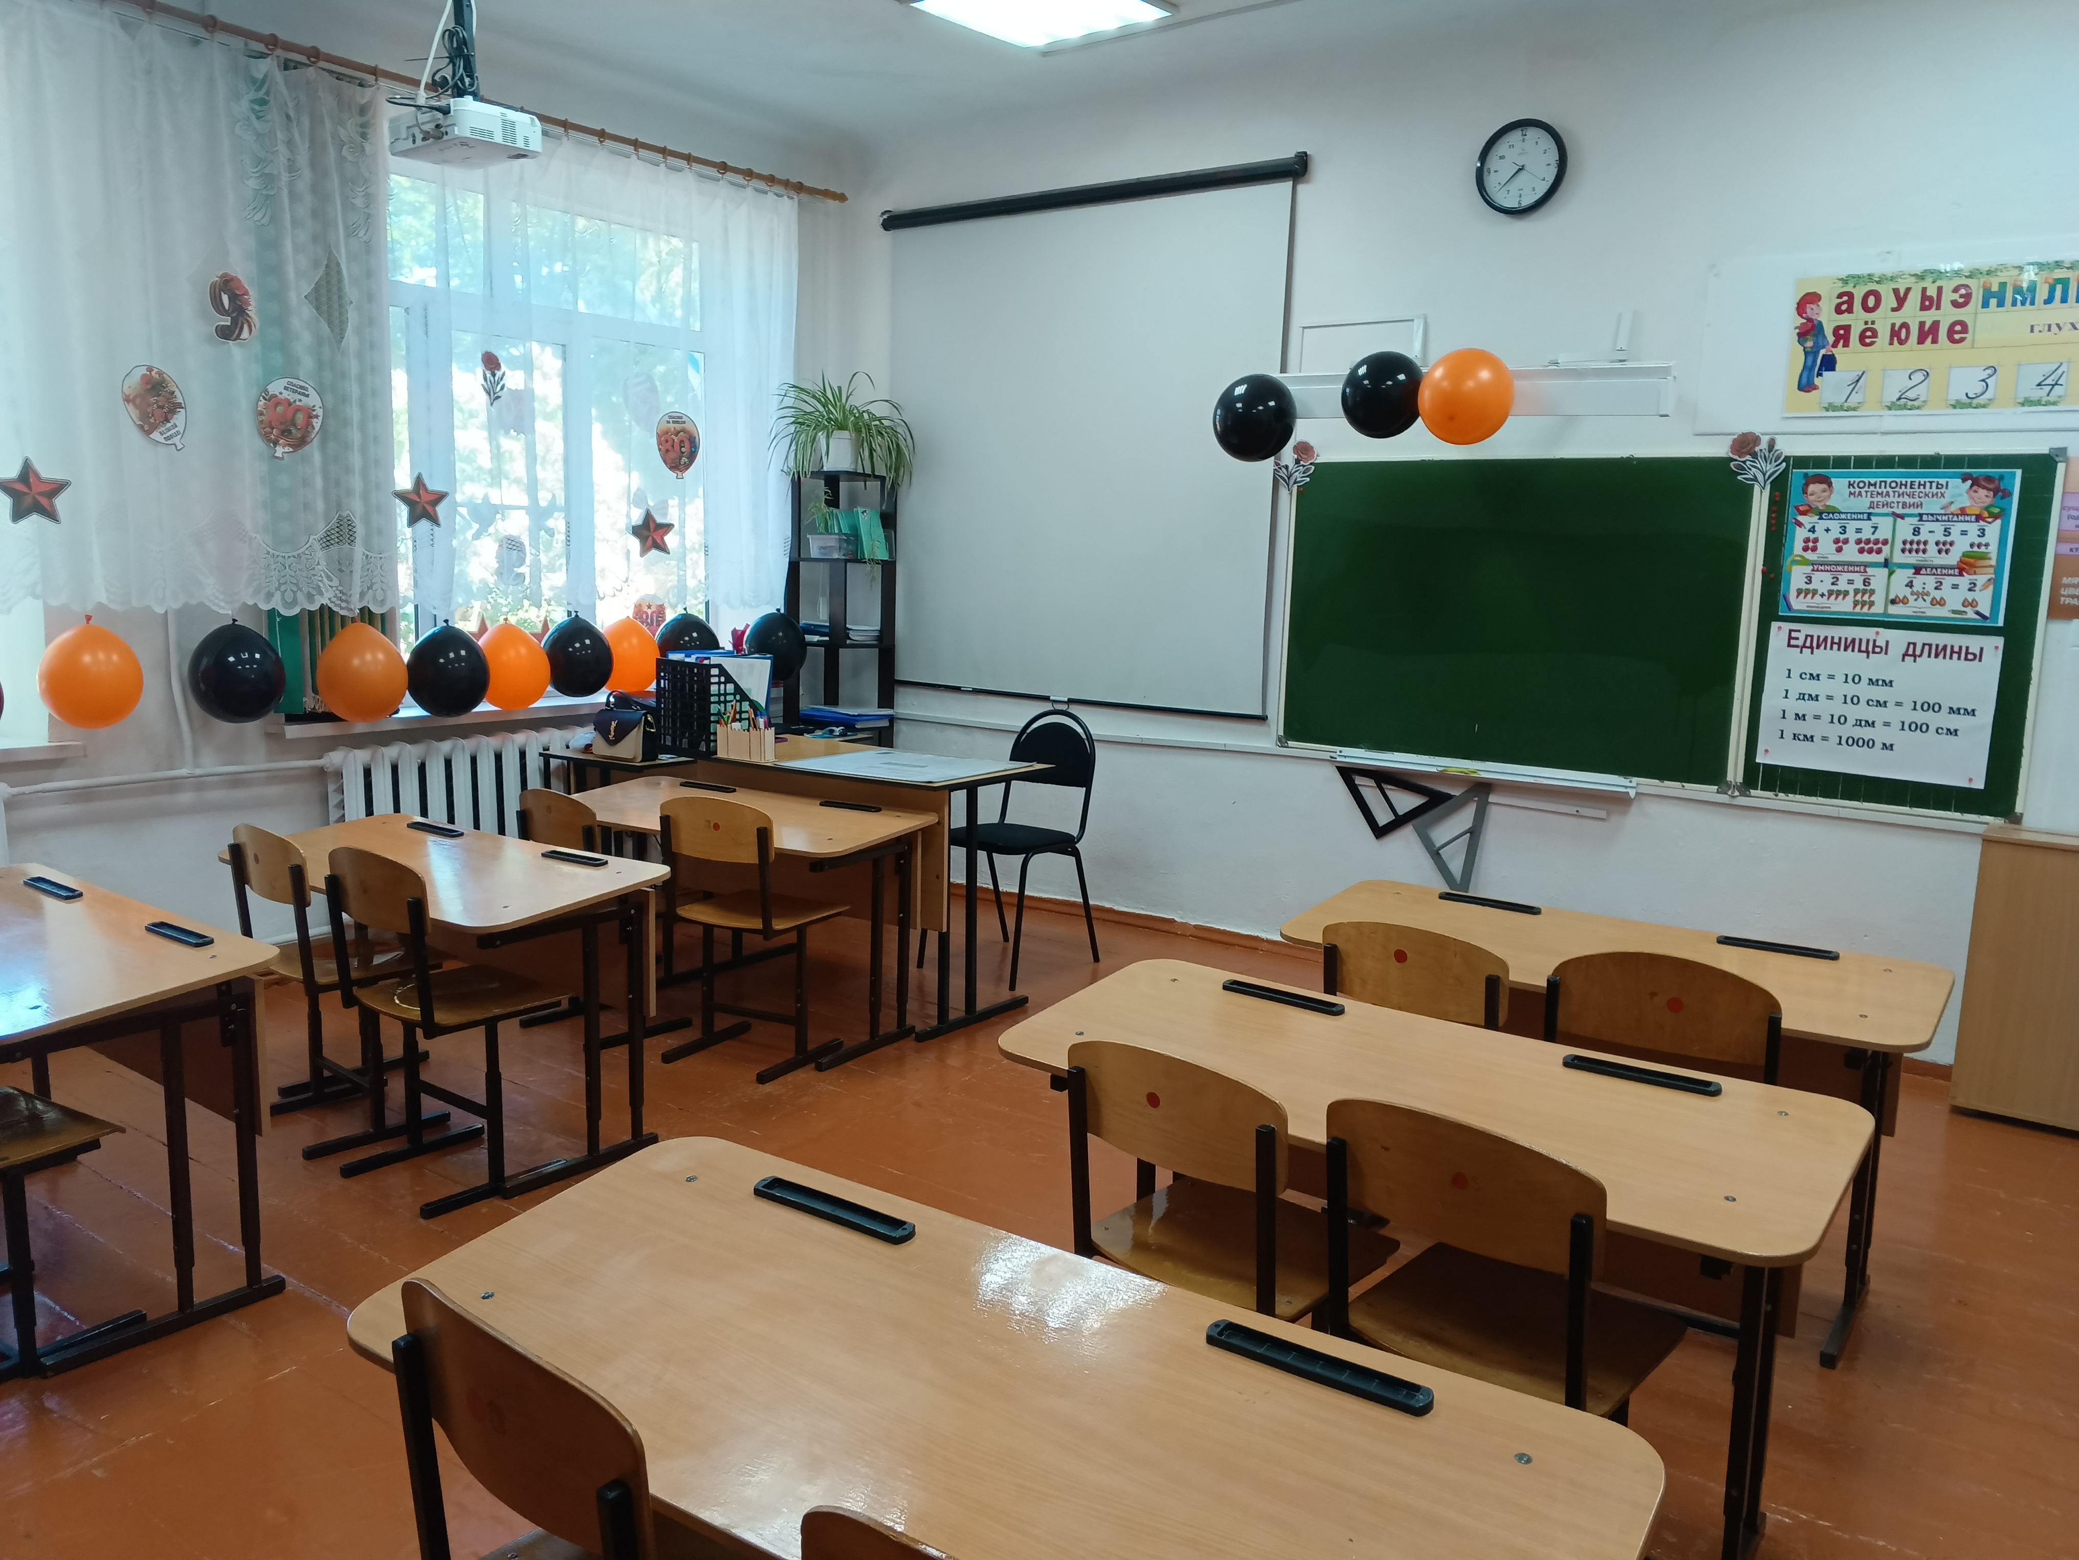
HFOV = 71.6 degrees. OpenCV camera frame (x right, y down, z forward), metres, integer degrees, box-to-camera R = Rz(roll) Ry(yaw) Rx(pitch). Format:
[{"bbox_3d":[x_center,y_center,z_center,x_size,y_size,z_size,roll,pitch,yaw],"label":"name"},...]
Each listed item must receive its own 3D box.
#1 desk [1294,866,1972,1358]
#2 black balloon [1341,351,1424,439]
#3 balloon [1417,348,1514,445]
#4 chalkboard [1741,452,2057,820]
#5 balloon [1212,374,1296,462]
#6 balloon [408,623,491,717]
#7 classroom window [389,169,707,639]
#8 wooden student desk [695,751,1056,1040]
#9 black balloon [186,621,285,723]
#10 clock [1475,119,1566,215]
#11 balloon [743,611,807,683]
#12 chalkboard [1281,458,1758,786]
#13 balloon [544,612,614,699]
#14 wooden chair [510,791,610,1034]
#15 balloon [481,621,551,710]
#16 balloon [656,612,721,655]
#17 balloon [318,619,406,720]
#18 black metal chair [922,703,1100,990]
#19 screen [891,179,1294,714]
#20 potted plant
[{"bbox_3d":[1.121,0.656,2.961,1.200,0.674,0.505,7,11,36],"label":"desk"},{"bbox_3d":[1.077,-1.207,4.520,0.260,0.275,0.260,7,11,35],"label":"black balloon"},{"bbox_3d":[1.276,-1.149,4.322,0.270,0.280,0.270,7,11,33],"label":"balloon"},{"bbox_3d":[2.379,-0.407,4.023,0.715,1.000,0.035,7,11,33],"label":"chalkboard"},{"bbox_3d":[0.716,-1.200,4.786,0.265,0.280,0.265,1,9,0],"label":"balloon"},{"bbox_3d":[-1.914,-0.358,4.679,0.250,0.298,0.250,9,12,40],"label":"balloon"},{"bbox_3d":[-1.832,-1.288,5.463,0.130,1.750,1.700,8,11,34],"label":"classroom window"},{"bbox_3d":[-0.583,0.313,4.696,1.100,0.766,0.555,7,11,35],"label":"wooden student desk"},{"bbox_3d":[-2.336,-0.312,4.192,0.255,0.295,0.255,9,12,40],"label":"black balloon"},{"bbox_3d":[1.480,-1.881,4.429,0.282,0.282,0.045,7,11,33],"label":"clock"},{"bbox_3d":[-1.086,-0.546,5.943,0.250,0.290,0.250,1,9,0],"label":"balloon"},{"bbox_3d":[1.475,-0.521,4.653,1.500,1.000,0.040,7,11,35],"label":"chalkboard"},{"bbox_3d":[-1.647,-0.447,5.149,0.250,0.295,0.250,8,11,34],"label":"balloon"},{"bbox_3d":[-1.287,0.375,4.330,0.390,0.740,0.430,8,11,34],"label":"wooden chair"},{"bbox_3d":[-1.800,-0.389,4.937,0.250,0.300,0.250,8,11,34],"label":"balloon"},{"bbox_3d":[-1.351,-0.514,5.565,0.250,0.290,0.250,8,11,34],"label":"balloon"},{"bbox_3d":[-2.099,-0.335,4.466,0.258,0.305,0.258,9,12,40],"label":"balloon"},{"bbox_3d":[-0.108,0.217,5.016,0.470,0.875,0.530,7,11,35],"label":"black metal chair"},{"bbox_3d":[0.114,-1.258,5.582,1.830,1.900,0.070,8,11,34],"label":"screen"},{"bbox_3d":[-0.812,-1.432,5.952,0.570,0.470,0.520,0,9,-8],"label":"potted plant"}]

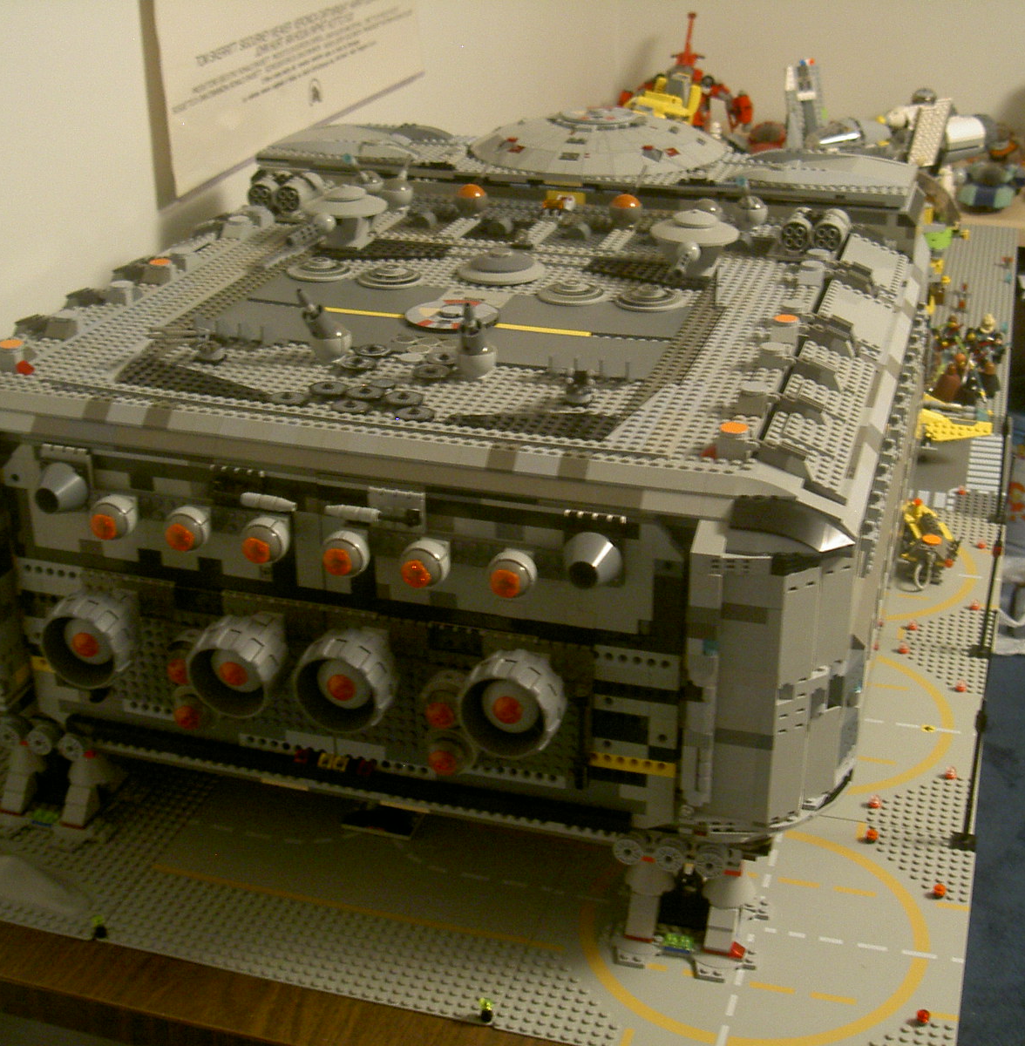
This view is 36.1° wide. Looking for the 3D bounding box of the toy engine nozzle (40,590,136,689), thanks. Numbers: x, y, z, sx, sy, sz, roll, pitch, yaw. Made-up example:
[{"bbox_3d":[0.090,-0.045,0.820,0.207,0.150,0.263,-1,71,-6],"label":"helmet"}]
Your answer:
[{"bbox_3d":[-0.244,0.064,0.927,0.050,0.050,0.049,8,27,15],"label":"toy engine nozzle"}]

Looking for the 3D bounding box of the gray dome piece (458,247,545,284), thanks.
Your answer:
[{"bbox_3d":[-0.008,-0.188,1.131,0.064,0.016,0.064,0,26,0],"label":"gray dome piece"}]

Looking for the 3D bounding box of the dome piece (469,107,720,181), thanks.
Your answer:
[{"bbox_3d":[0.078,-0.349,1.402,0.229,0.033,0.229,-1,26,0],"label":"dome piece"}]

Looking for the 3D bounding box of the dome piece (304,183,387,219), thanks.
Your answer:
[{"bbox_3d":[-0.129,-0.250,1.216,0.065,0.021,0.065,-1,26,0],"label":"dome piece"}]

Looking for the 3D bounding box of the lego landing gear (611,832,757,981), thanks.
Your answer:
[{"bbox_3d":[0.107,0.217,0.953,0.094,0.075,0.084,7,27,16],"label":"lego landing gear"}]

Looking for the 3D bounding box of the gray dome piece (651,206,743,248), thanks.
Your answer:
[{"bbox_3d":[0.132,-0.218,1.141,0.065,0.021,0.065,7,27,16],"label":"gray dome piece"}]

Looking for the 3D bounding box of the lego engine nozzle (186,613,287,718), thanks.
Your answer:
[{"bbox_3d":[-0.153,0.078,0.903,0.050,0.050,0.049,8,27,15],"label":"lego engine nozzle"}]

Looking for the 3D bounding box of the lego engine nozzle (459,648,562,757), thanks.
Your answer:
[{"bbox_3d":[0.001,0.095,0.859,0.050,0.050,0.049,8,27,15],"label":"lego engine nozzle"}]

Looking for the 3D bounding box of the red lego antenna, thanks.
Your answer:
[{"bbox_3d":[0.310,-0.853,2.780,0.052,0.100,0.040,7,27,16],"label":"red lego antenna"}]

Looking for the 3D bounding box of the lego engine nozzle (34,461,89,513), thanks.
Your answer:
[{"bbox_3d":[-0.266,-0.017,0.914,0.032,0.032,0.019,8,27,15],"label":"lego engine nozzle"}]

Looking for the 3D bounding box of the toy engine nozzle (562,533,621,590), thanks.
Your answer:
[{"bbox_3d":[0.040,0.024,0.830,0.032,0.032,0.019,8,27,15],"label":"toy engine nozzle"}]

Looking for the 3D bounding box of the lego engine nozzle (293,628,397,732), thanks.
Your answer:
[{"bbox_3d":[-0.090,0.085,0.885,0.050,0.050,0.049,8,27,15],"label":"lego engine nozzle"}]

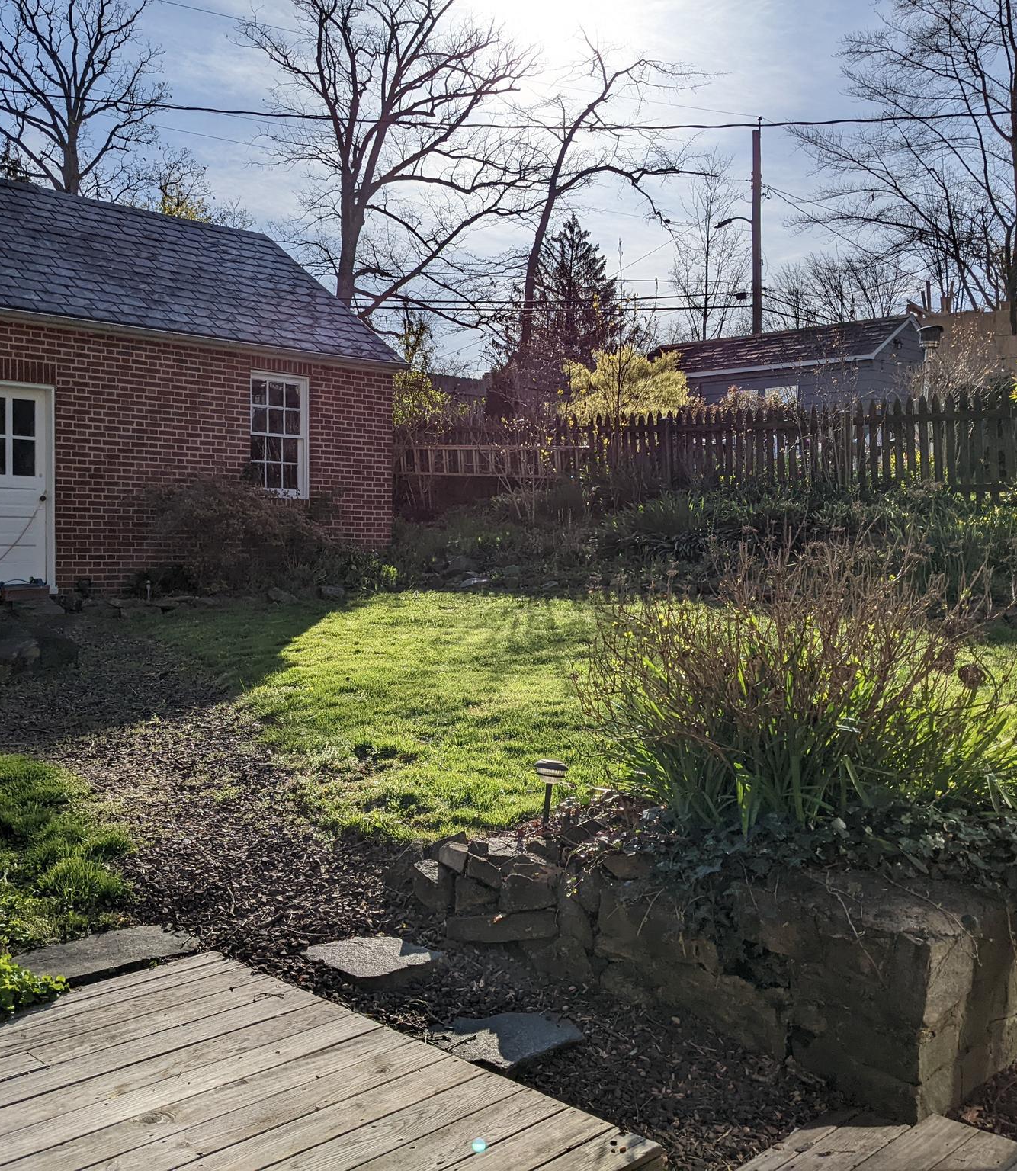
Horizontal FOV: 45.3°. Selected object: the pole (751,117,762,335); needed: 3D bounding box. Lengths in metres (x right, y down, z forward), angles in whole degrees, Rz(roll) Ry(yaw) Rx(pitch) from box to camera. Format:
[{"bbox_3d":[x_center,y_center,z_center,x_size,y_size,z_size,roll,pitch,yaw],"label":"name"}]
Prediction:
[{"bbox_3d":[7.764,-9.116,38.000,0.270,10.800,0.270,1,2,0],"label":"pole"}]

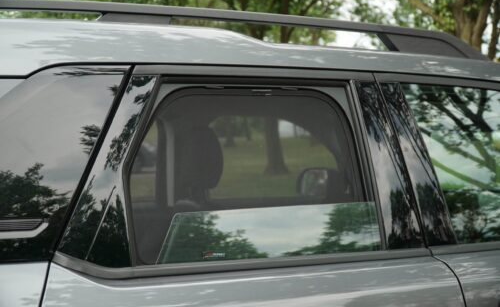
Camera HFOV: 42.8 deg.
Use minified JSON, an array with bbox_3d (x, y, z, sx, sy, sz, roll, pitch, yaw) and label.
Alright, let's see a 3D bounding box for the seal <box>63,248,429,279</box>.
[{"bbox_3d":[0.029,0.244,1.545,0.964,0.069,0.042,-1,2,-20],"label":"seal"}]

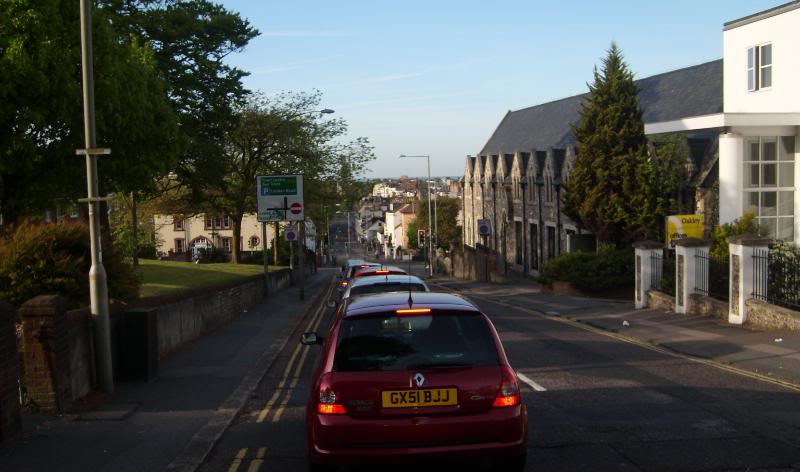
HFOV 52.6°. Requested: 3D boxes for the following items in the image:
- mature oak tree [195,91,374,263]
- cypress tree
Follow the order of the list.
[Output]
[{"bbox_3d":[-7.091,-3.471,48.000,11.200,10.300,10.300,-1,4,0],"label":"mature oak tree"},{"bbox_3d":[8.169,-3.106,32.000,3.400,9.100,3.400,-1,4,0],"label":"cypress tree"}]

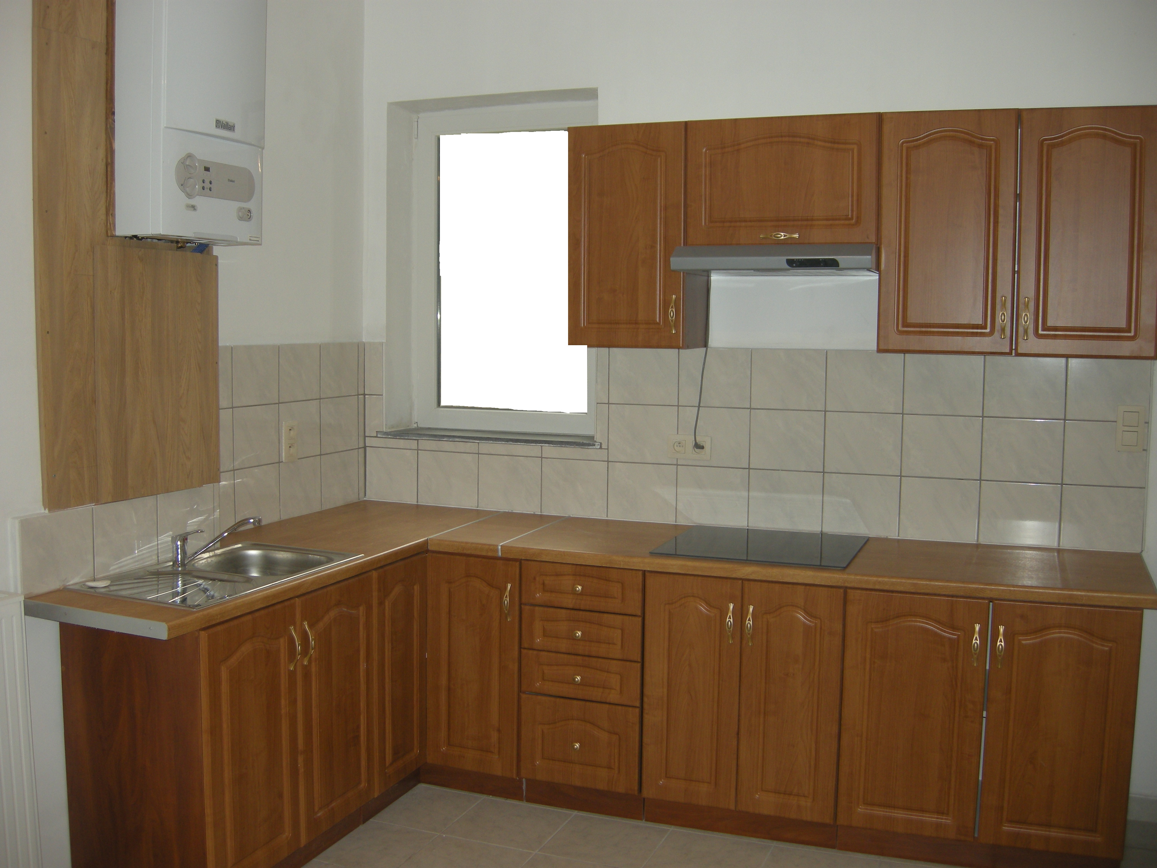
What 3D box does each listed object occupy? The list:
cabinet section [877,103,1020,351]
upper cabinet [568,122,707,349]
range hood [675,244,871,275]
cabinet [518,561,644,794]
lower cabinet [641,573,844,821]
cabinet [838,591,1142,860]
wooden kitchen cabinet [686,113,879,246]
[{"bbox_3d":[1.138,-0.603,3.580,0.397,0.712,0.301,3,6,21],"label":"cabinet section"},{"bbox_3d":[0.205,-0.642,3.871,0.397,0.715,0.305,2,5,21],"label":"upper cabinet"},{"bbox_3d":[0.638,-0.537,3.623,0.595,0.087,0.475,2,5,21],"label":"range hood"},{"bbox_3d":[0.099,0.740,3.882,0.408,0.711,0.532,2,5,21],"label":"cabinet"},{"bbox_3d":[0.569,0.758,3.704,0.605,0.711,0.532,2,5,21],"label":"lower cabinet"},{"bbox_3d":[1.208,0.775,3.456,0.810,0.711,0.532,2,5,21],"label":"cabinet"},{"bbox_3d":[0.667,-0.778,3.682,0.600,0.391,0.305,2,5,21],"label":"wooden kitchen cabinet"}]

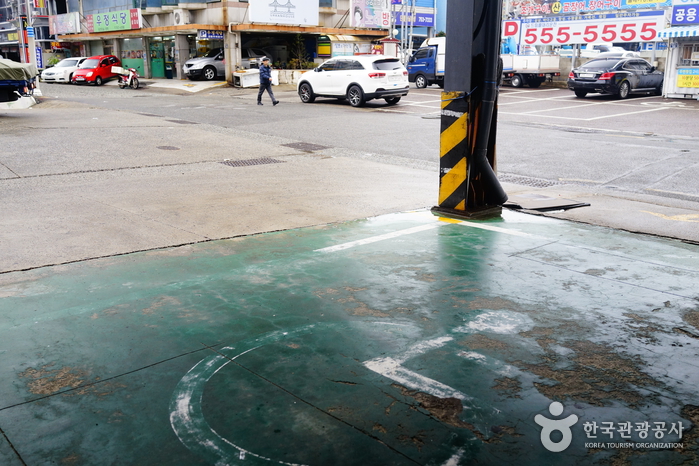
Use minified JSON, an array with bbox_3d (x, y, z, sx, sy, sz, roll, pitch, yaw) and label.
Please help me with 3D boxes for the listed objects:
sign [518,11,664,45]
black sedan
[{"bbox_3d":[12.170,-10.367,34.600,0.180,1.420,8.000,-11,19,-37],"label":"sign"},{"bbox_3d":[10.900,-6.173,27.123,5.130,1.490,1.900,-13,20,-41],"label":"black sedan"}]

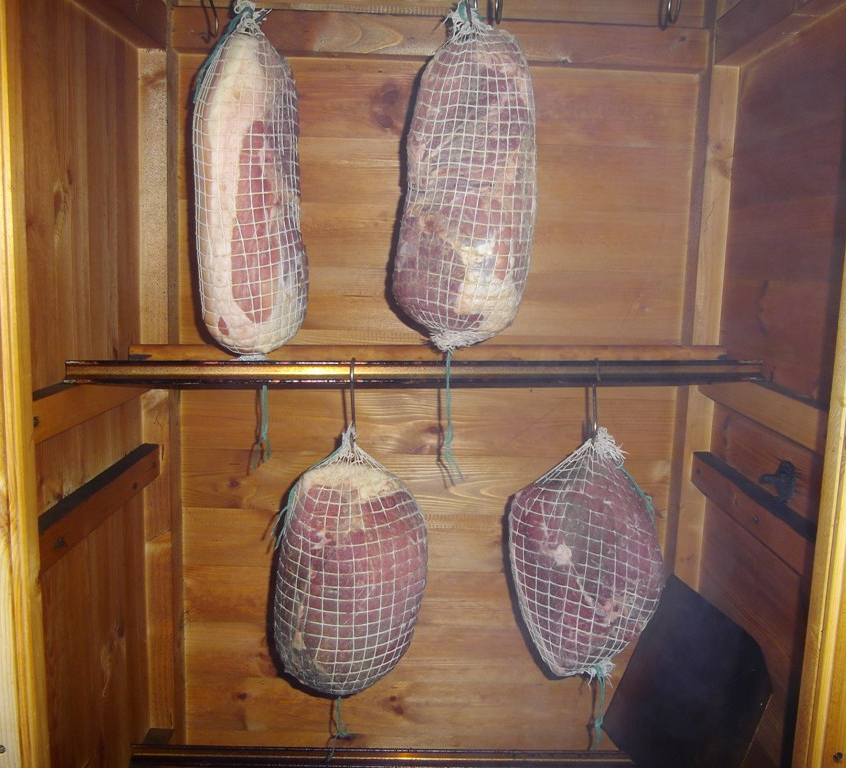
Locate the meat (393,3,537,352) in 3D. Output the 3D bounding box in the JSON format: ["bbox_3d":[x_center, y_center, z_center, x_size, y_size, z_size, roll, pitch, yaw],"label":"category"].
[{"bbox_3d":[0.042,-0.200,0.794,0.142,0.338,0.120,2,8,-1],"label":"meat"}]

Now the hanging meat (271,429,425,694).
[{"bbox_3d":[-0.078,0.195,0.865,0.166,0.303,0.125,2,8,-1],"label":"hanging meat"}]

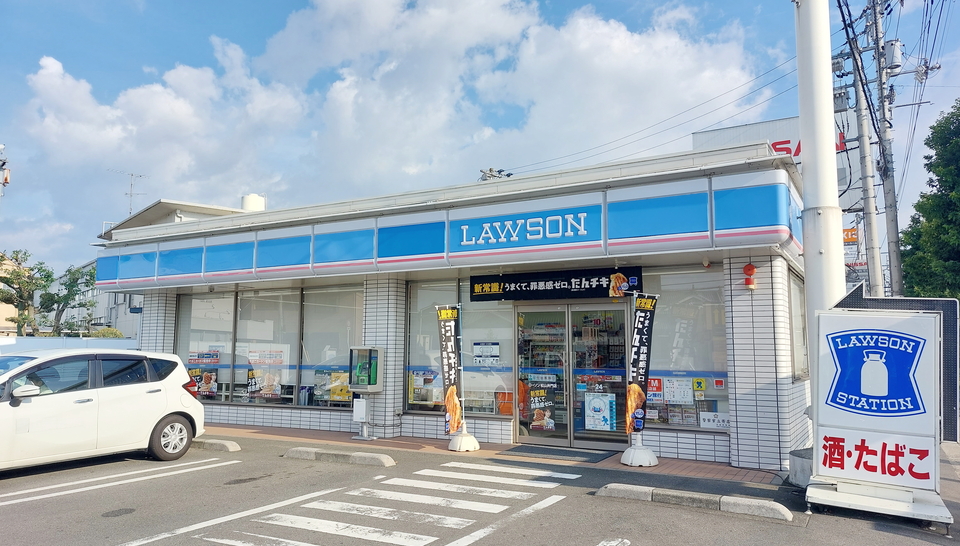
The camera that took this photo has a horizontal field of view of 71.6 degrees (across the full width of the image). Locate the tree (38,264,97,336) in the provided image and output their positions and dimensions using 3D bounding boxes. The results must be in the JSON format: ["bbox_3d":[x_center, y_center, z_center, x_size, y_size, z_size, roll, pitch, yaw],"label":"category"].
[{"bbox_3d":[-12.378,1.748,19.744,2.000,4.100,2.000,-4,-8,28],"label":"tree"}]

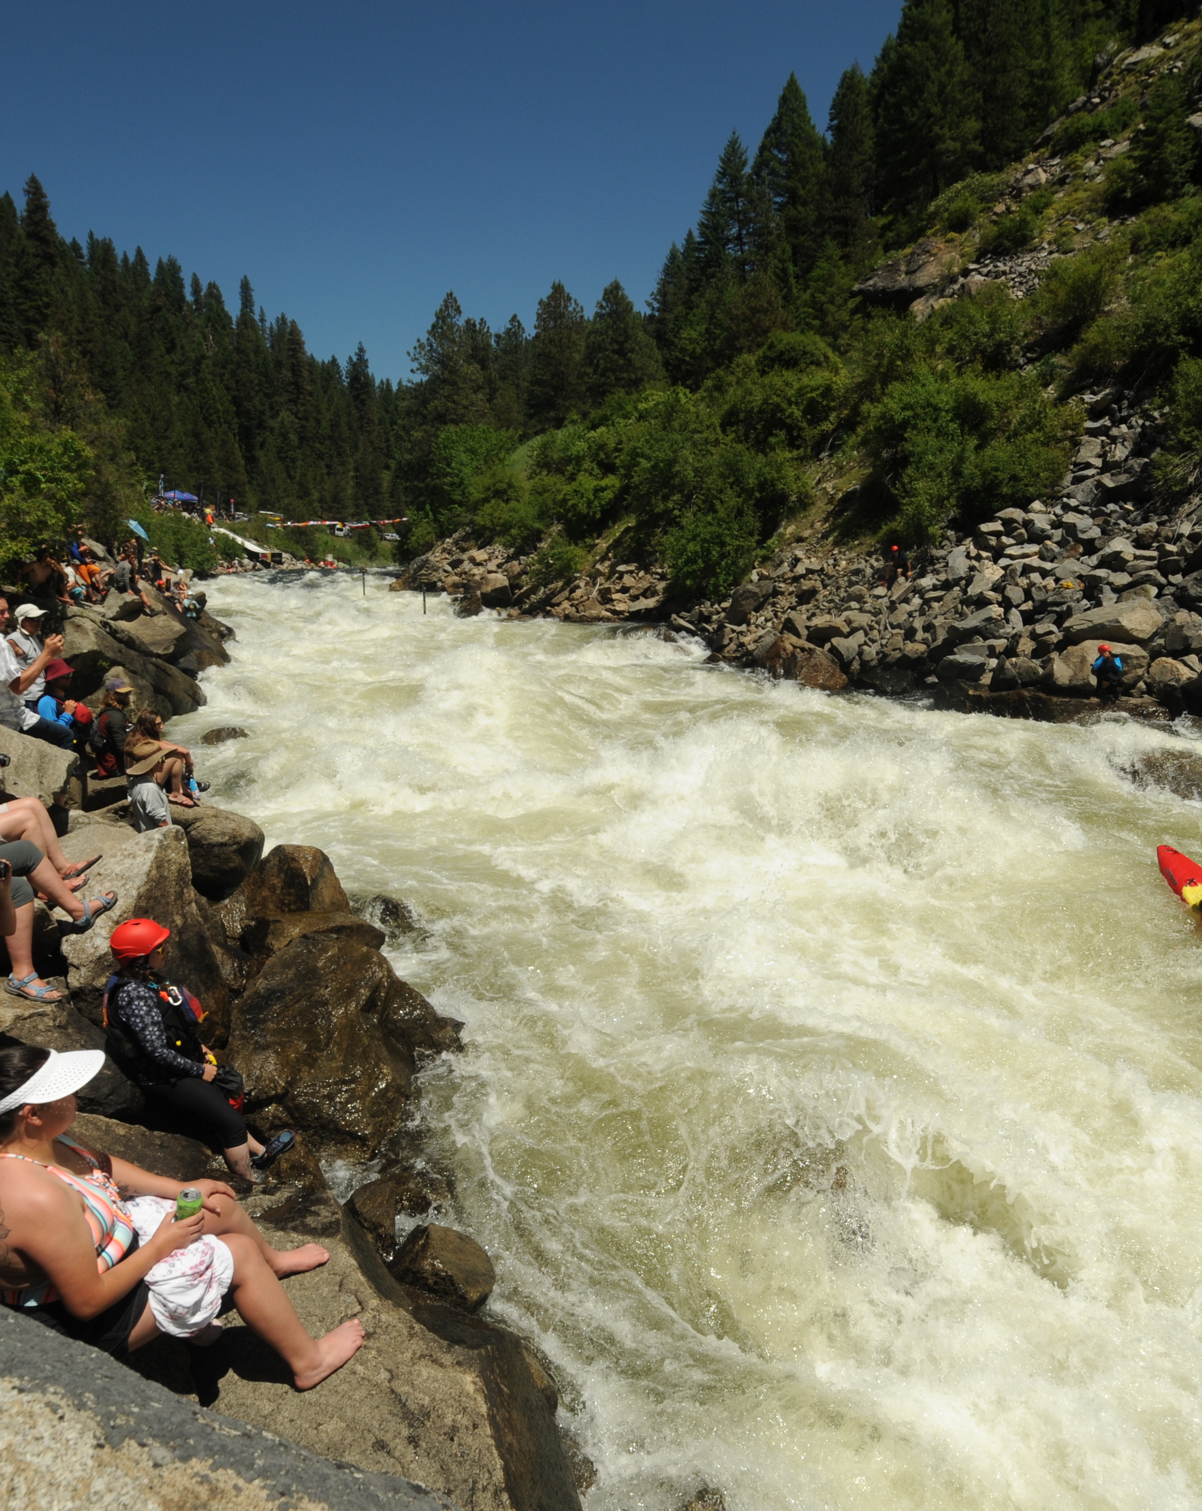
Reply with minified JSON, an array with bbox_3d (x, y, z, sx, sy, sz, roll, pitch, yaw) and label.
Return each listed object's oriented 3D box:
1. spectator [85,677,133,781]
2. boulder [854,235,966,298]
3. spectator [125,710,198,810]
[{"bbox_3d":[-4.013,-0.200,7.643,0.720,0.950,0.480,-5,13,-21],"label":"spectator"},{"bbox_3d":[16.840,-26.479,48.000,6.000,3.400,5.000,6,13,26],"label":"boulder"},{"bbox_3d":[-3.740,0.045,7.605,0.660,0.840,0.460,-3,12,-15],"label":"spectator"}]

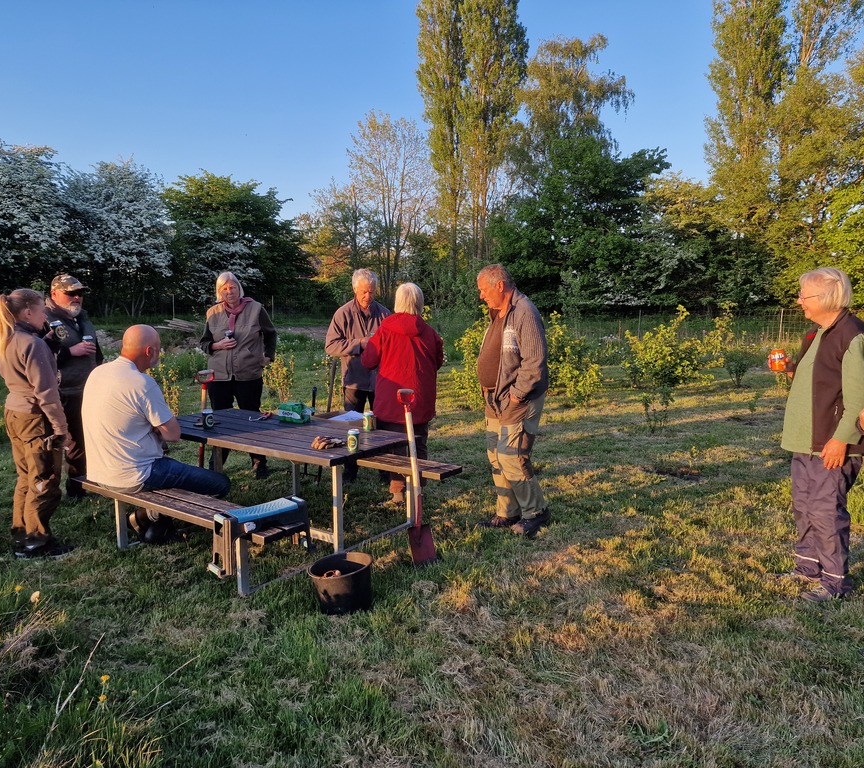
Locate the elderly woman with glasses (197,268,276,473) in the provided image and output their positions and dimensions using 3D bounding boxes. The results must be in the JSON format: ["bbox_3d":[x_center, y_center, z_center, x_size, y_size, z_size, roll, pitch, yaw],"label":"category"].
[{"bbox_3d":[-1.634,-0.069,5.719,0.600,1.730,0.400,-3,8,-20],"label":"elderly woman with glasses"}]

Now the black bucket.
[{"bbox_3d":[-0.480,1.010,3.524,0.316,0.290,0.316,-5,8,1],"label":"black bucket"}]

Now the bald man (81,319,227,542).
[{"bbox_3d":[-1.670,0.350,4.290,0.620,1.380,0.740,6,9,43],"label":"bald man"}]

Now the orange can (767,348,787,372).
[{"bbox_3d":[1.872,-0.127,3.680,0.066,0.117,0.066,0,7,0],"label":"orange can"}]

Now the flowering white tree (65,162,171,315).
[{"bbox_3d":[-15.915,-7.207,34.331,5.400,7.773,5.200,-1,8,0],"label":"flowering white tree"}]

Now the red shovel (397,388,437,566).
[{"bbox_3d":[-0.099,0.569,4.123,0.180,1.070,0.100,-3,-6,-41],"label":"red shovel"}]

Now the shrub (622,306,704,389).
[{"bbox_3d":[4.161,-0.595,12.150,1.400,1.450,1.300,0,7,0],"label":"shrub"}]

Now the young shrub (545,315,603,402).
[{"bbox_3d":[1.951,-0.368,9.587,0.920,1.301,0.880,-1,8,0],"label":"young shrub"}]

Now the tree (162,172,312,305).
[{"bbox_3d":[-9.823,-6.972,34.369,7.200,7.095,6.600,-1,8,0],"label":"tree"}]

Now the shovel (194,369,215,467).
[{"bbox_3d":[-1.694,0.426,5.082,0.180,1.090,0.100,0,10,-19],"label":"shovel"}]

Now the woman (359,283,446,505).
[{"bbox_3d":[-0.215,0.086,5.296,0.600,1.670,0.450,-1,7,-10],"label":"woman"}]

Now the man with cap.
[{"bbox_3d":[-2.797,0.024,5.296,0.460,1.723,0.580,6,10,42],"label":"man with cap"}]

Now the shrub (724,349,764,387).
[{"bbox_3d":[5.661,-0.255,12.339,0.620,0.700,0.600,0,7,0],"label":"shrub"}]

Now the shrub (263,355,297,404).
[{"bbox_3d":[-2.277,-0.031,10.184,0.460,0.780,0.460,0,7,0],"label":"shrub"}]

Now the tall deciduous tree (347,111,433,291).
[{"bbox_3d":[-2.498,-10.065,40.020,5.100,11.423,4.900,-1,8,0],"label":"tall deciduous tree"}]

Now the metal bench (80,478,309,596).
[{"bbox_3d":[-1.512,0.885,4.022,1.936,0.426,0.265,5,9,36],"label":"metal bench"}]

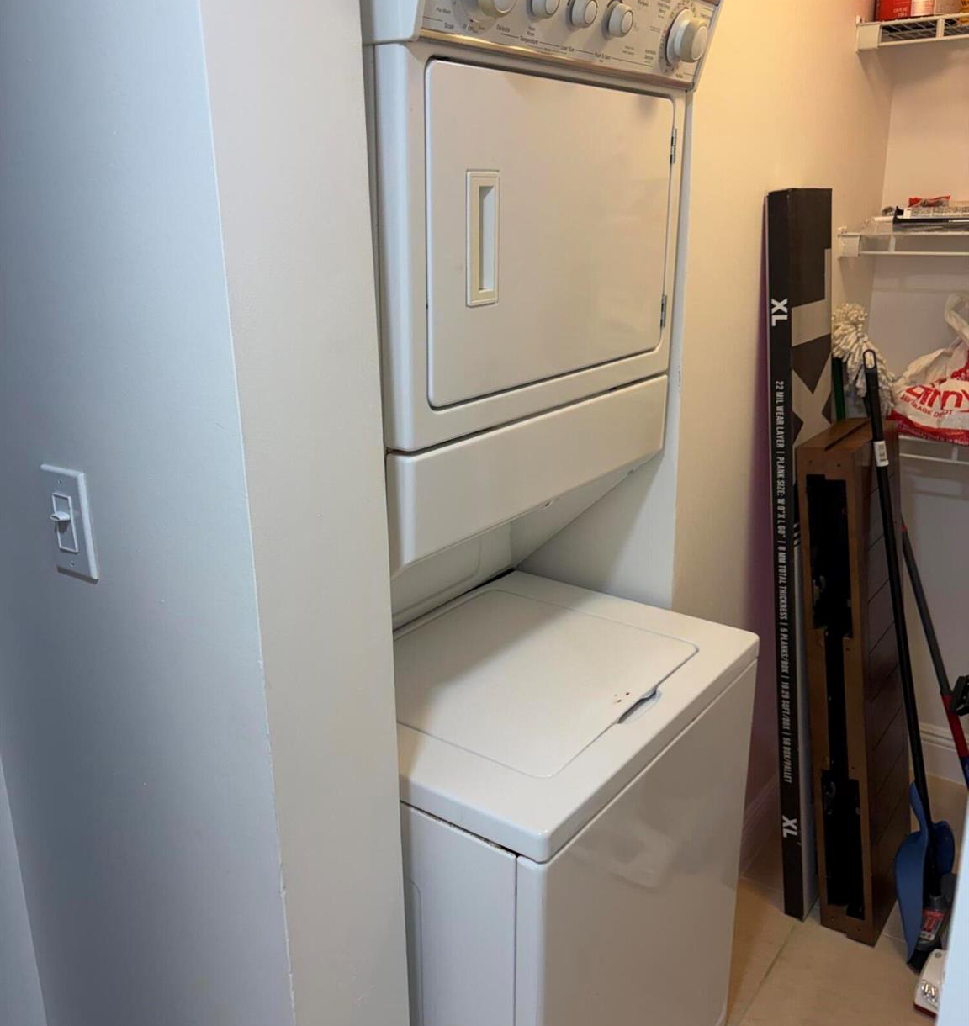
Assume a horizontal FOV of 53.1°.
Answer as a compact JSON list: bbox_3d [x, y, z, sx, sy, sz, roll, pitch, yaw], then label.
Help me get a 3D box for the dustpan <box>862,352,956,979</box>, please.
[{"bbox_3d":[0.854,0.296,1.961,0.110,1.252,0.250,-3,12,38],"label":"dustpan"}]

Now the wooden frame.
[{"bbox_3d":[0.789,0.353,2.043,0.114,1.059,0.281,3,18,38],"label":"wooden frame"}]

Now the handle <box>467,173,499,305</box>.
[{"bbox_3d":[-0.006,-0.302,1.067,0.022,0.138,0.055,13,22,34],"label":"handle"}]

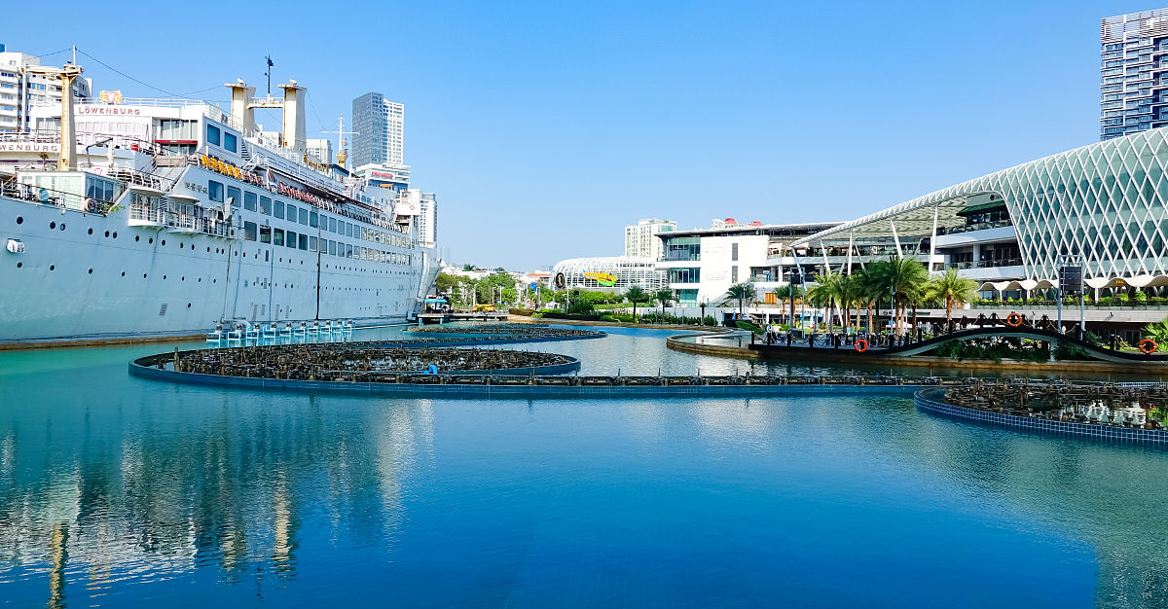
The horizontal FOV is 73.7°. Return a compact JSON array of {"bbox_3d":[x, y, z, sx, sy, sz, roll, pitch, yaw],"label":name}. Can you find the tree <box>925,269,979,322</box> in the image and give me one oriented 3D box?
[{"bbox_3d":[28.375,-0.113,59.989,4.200,5.400,4.200,0,0,0],"label":"tree"}]

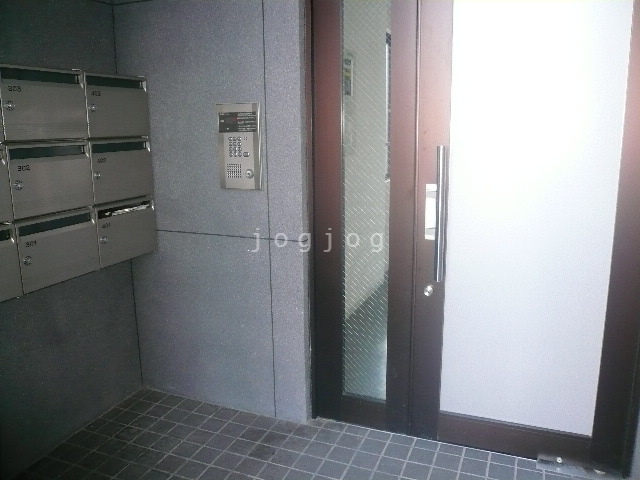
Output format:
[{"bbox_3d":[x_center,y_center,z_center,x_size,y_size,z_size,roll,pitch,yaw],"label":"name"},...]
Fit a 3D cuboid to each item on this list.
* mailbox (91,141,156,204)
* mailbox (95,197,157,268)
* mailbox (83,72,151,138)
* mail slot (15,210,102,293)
[{"bbox_3d":[-0.940,-0.315,2.319,0.167,0.263,0.358,4,12,22],"label":"mailbox"},{"bbox_3d":[-0.938,-0.048,2.371,0.167,0.264,0.358,4,12,22],"label":"mailbox"},{"bbox_3d":[-0.942,-0.580,2.270,0.167,0.260,0.356,4,12,22],"label":"mailbox"},{"bbox_3d":[-1.076,0.024,2.043,0.167,0.263,0.366,4,12,22],"label":"mail slot"}]

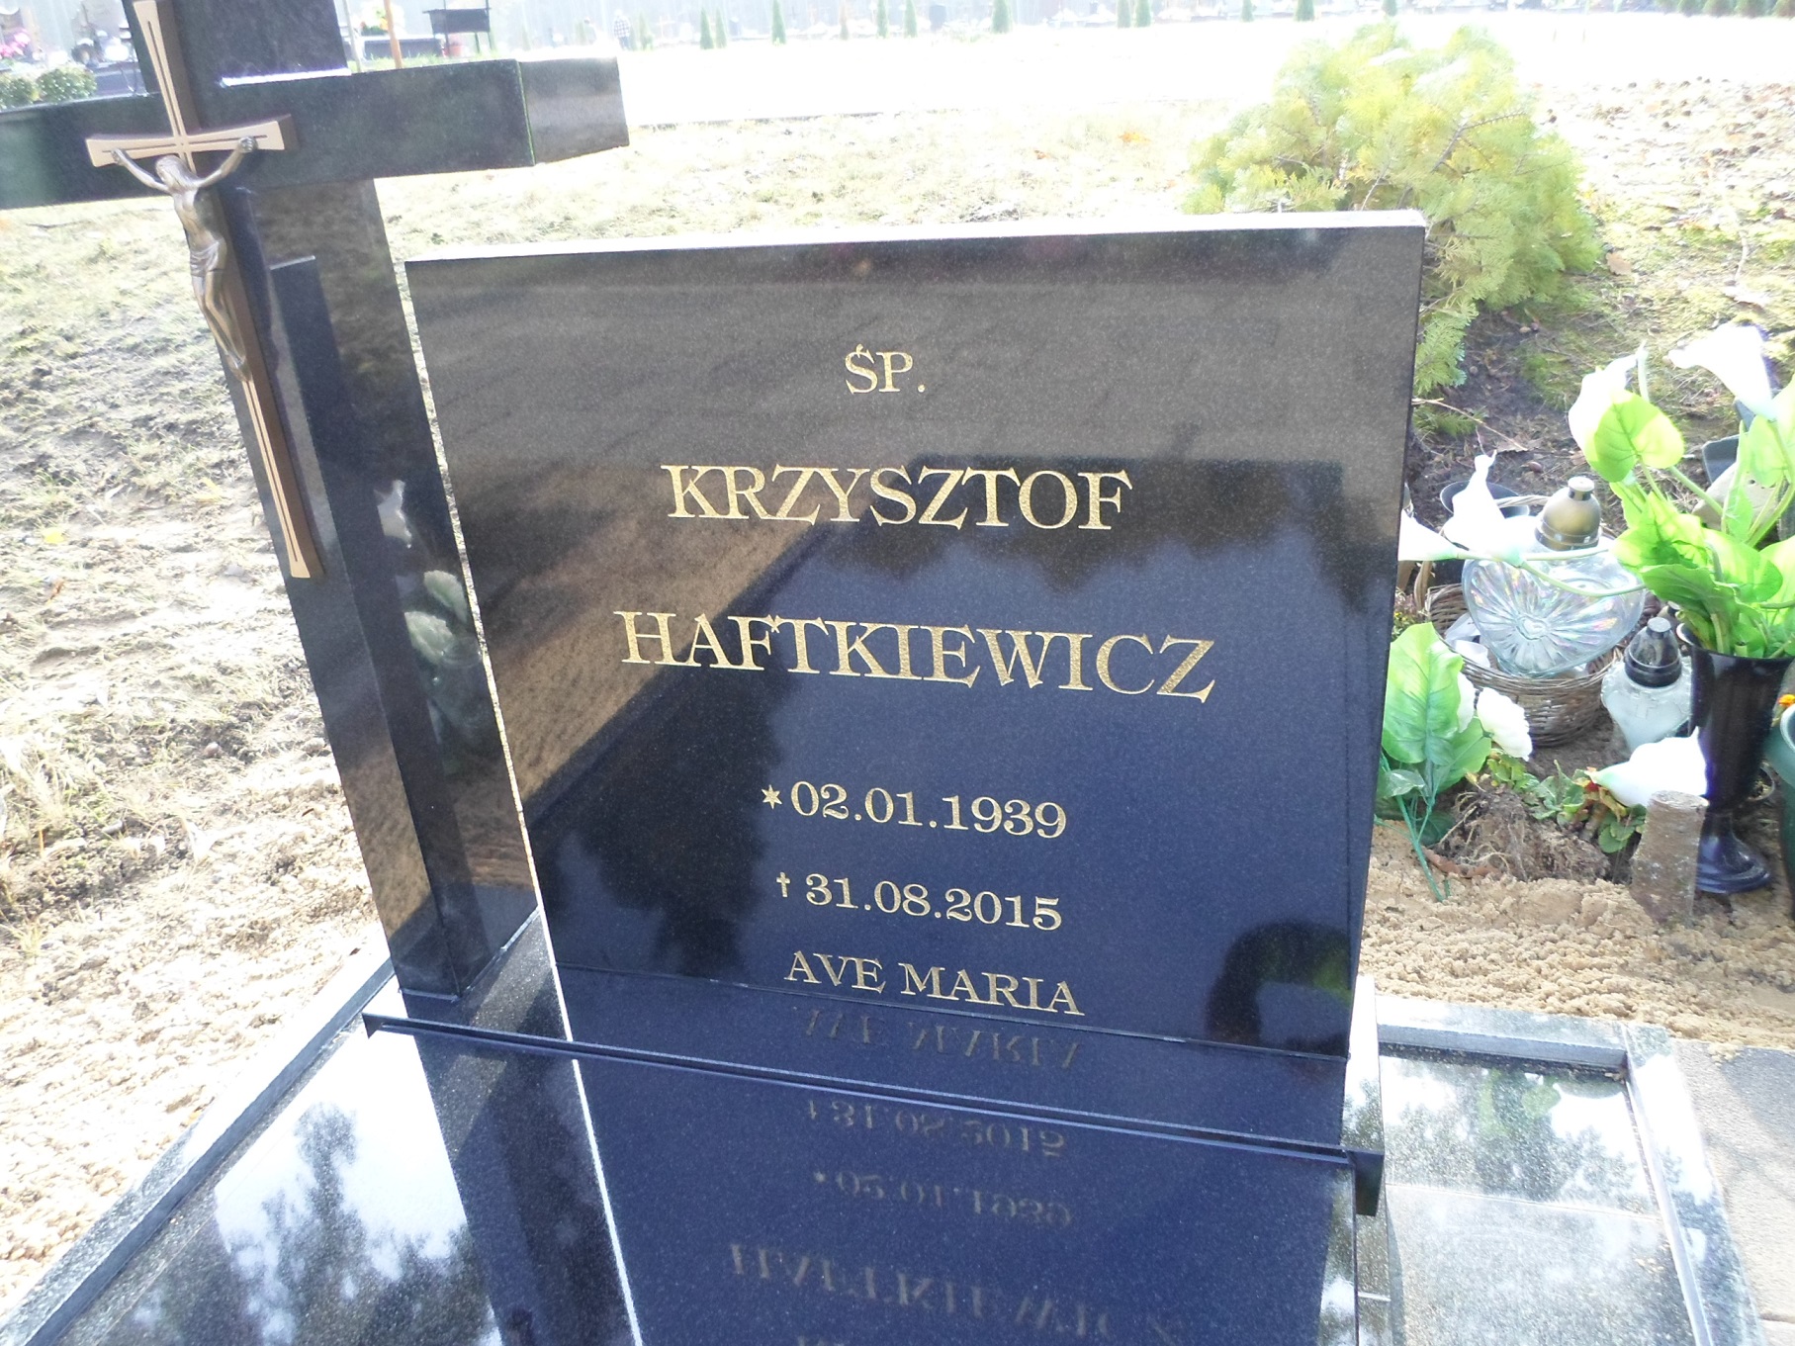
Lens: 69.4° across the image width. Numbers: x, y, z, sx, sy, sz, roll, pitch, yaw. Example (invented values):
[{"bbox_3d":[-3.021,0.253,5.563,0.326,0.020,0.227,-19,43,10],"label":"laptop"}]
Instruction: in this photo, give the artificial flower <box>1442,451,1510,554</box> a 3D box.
[{"bbox_3d":[0.717,-0.205,1.600,0.085,0.120,0.085,3,29,15],"label":"artificial flower"}]

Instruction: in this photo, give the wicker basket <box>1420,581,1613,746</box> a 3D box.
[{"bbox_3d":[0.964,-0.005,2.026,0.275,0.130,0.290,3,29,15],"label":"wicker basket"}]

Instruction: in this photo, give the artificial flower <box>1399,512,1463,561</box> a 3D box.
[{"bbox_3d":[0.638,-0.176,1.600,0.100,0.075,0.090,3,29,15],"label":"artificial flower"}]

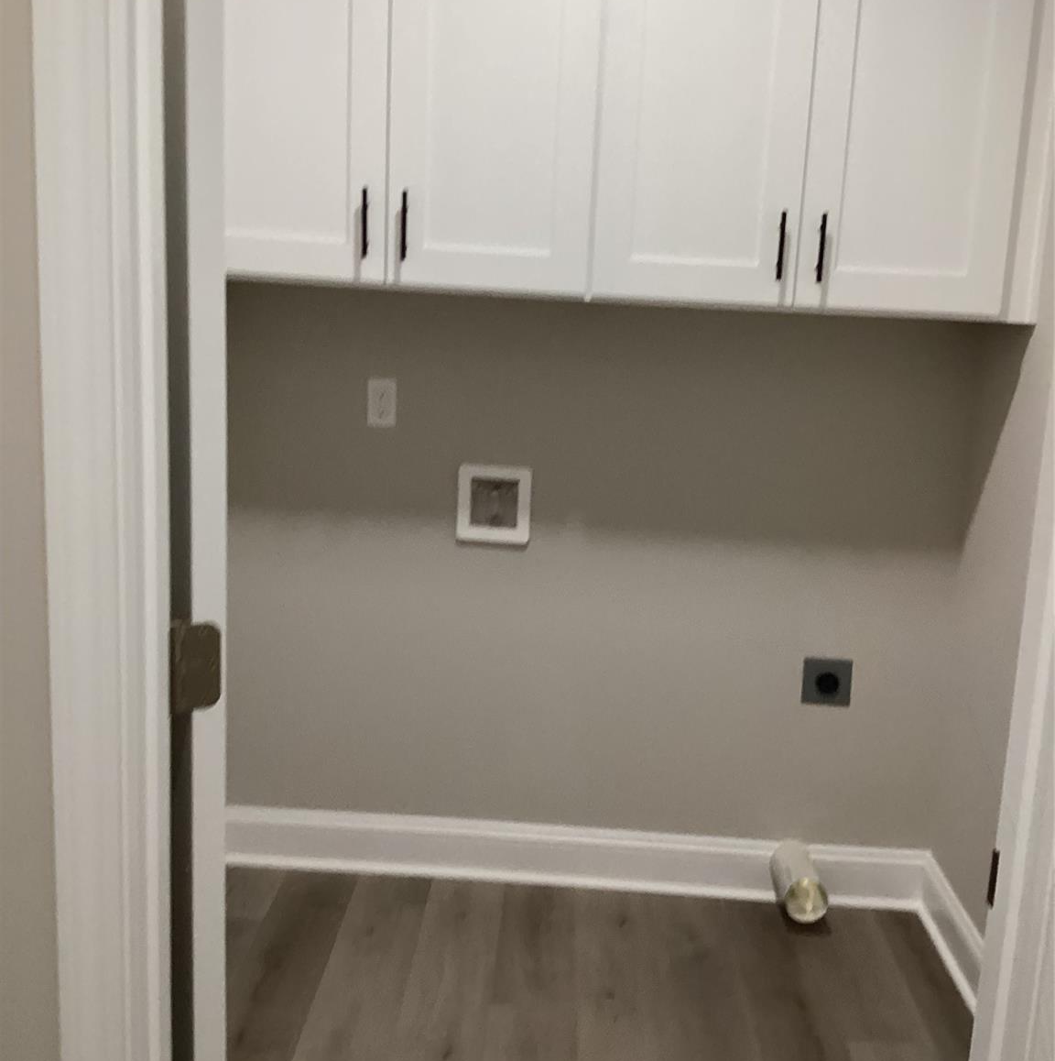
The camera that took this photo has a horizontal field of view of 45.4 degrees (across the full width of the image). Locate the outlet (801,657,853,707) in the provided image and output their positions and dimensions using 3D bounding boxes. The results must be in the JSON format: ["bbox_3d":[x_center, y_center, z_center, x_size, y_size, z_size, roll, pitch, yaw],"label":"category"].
[{"bbox_3d":[0.726,0.368,3.049,0.116,0.115,0.015,3,11,2],"label":"outlet"}]

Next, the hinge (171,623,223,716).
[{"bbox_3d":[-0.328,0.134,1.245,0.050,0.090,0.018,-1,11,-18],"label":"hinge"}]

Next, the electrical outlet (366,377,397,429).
[{"bbox_3d":[-0.342,-0.300,2.967,0.070,0.114,0.010,3,11,2],"label":"electrical outlet"}]

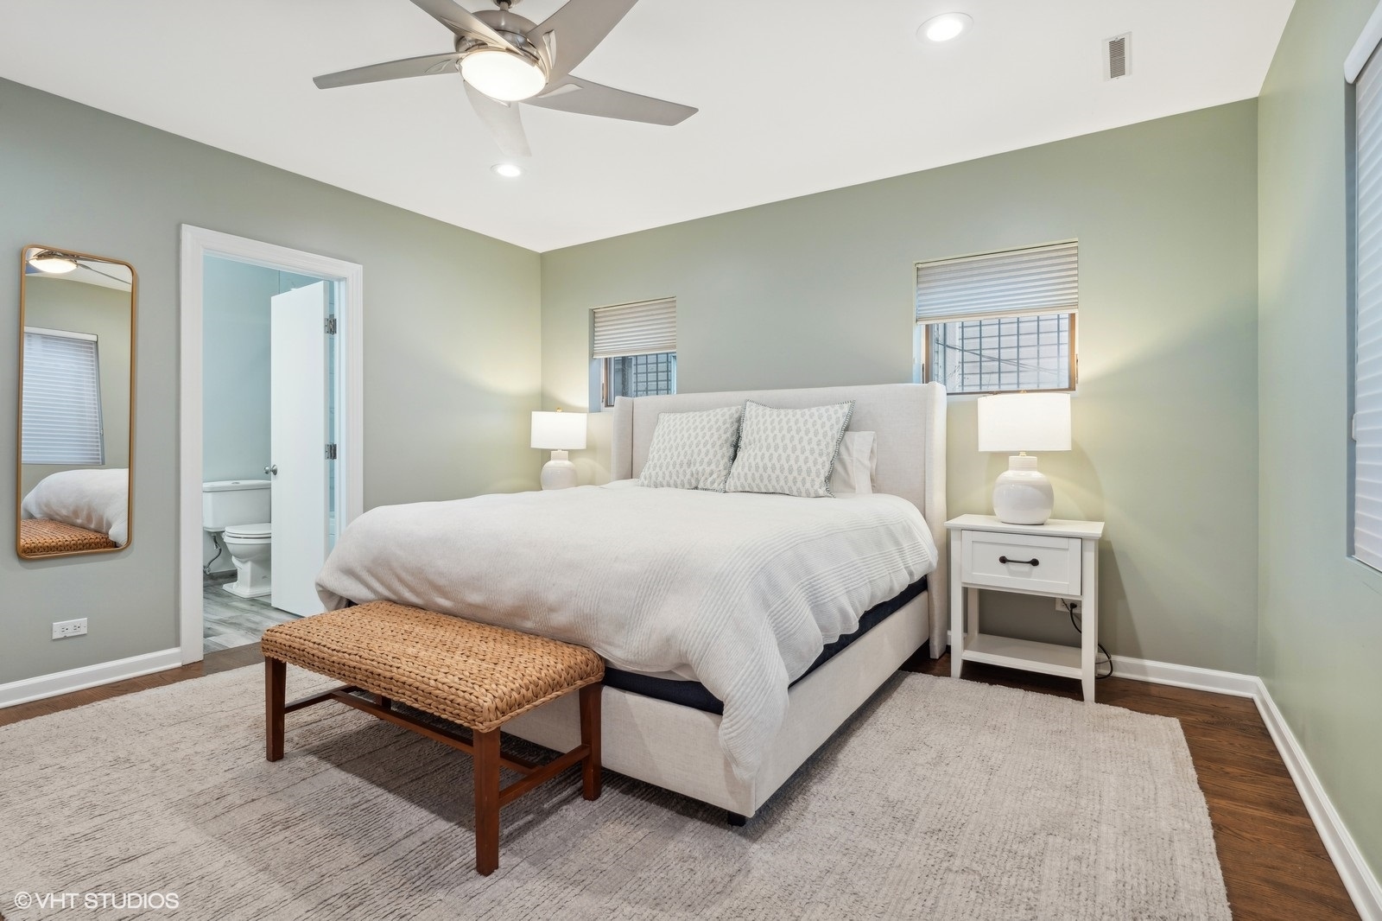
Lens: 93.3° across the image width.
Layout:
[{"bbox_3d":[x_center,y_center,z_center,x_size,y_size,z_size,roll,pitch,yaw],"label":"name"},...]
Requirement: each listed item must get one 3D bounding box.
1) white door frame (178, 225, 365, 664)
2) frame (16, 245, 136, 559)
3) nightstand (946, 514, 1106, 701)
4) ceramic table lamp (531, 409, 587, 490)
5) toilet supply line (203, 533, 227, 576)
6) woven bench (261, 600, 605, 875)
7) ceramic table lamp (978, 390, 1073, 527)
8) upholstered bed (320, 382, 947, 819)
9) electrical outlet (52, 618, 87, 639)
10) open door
[{"bbox_3d":[-2.333,-0.091,3.681,0.138,2.186,0.938,0,1,33],"label":"white door frame"},{"bbox_3d":[-2.734,-0.246,2.915,0.030,1.320,0.387,4,3,33],"label":"frame"},{"bbox_3d":[1.579,0.661,3.080,0.619,0.727,0.484,0,1,33],"label":"nightstand"},{"bbox_3d":[-0.914,-0.055,4.571,0.383,0.613,0.383,0,1,0],"label":"ceramic table lamp"},{"bbox_3d":[-3.692,0.723,5.023,0.150,0.320,0.130,0,1,33],"label":"toilet supply line"},{"bbox_3d":[-0.878,0.806,2.149,1.188,0.470,0.495,0,1,33],"label":"woven bench"},{"bbox_3d":[1.551,-0.015,3.047,0.383,0.613,0.383,0,1,33],"label":"ceramic table lamp"},{"bbox_3d":[-0.142,0.318,3.177,2.178,1.403,2.162,0,1,33],"label":"upholstered bed"},{"bbox_3d":[-2.773,0.754,2.919,0.008,0.070,0.115,0,1,33],"label":"electrical outlet"},{"bbox_3d":[-2.532,-0.053,4.213,0.750,2.067,0.040,0,1,37],"label":"open door"}]

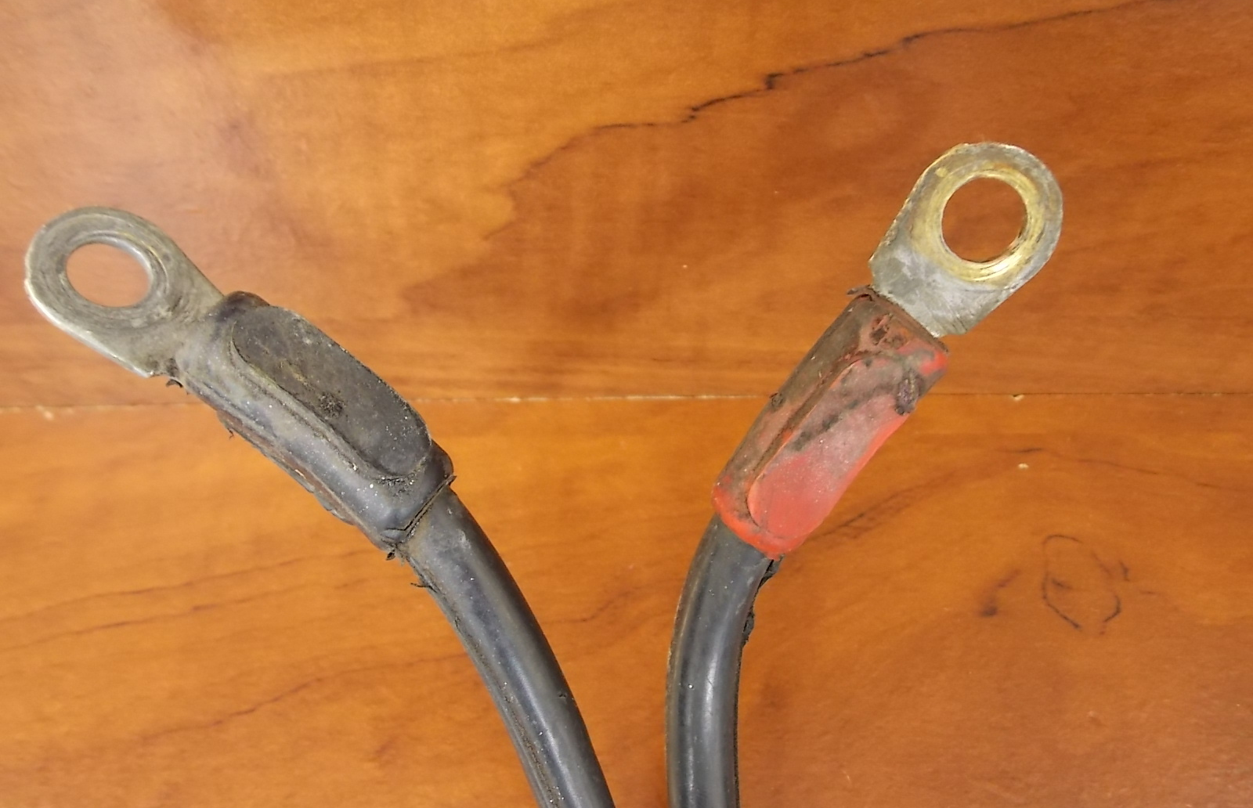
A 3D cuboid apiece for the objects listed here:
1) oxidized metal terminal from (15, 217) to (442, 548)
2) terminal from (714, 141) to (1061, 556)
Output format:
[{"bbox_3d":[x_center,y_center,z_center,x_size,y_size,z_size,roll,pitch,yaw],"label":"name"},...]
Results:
[{"bbox_3d":[-0.053,-0.004,0.136,0.061,0.013,0.018,35,52,-8],"label":"oxidized metal terminal"},{"bbox_3d":[0.033,-0.007,0.126,0.017,0.013,0.059,34,102,-5],"label":"terminal"}]

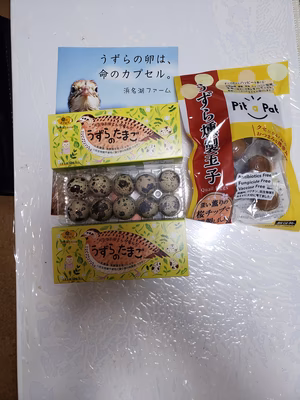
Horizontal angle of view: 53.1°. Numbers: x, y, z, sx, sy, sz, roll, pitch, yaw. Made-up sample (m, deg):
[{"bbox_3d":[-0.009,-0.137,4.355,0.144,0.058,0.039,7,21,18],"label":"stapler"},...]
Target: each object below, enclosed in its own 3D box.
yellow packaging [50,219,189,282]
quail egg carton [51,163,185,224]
[{"bbox_3d":[-0.032,0.057,0.343,0.145,0.036,0.060,-4,87,2],"label":"yellow packaging"},{"bbox_3d":[-0.034,-0.006,0.348,0.144,0.034,0.062,-4,87,2],"label":"quail egg carton"}]

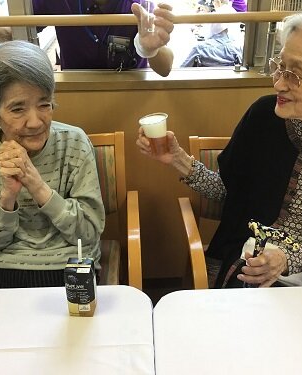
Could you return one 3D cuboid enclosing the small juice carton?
[{"bbox_3d":[-0.129,0.186,0.837,0.048,0.100,0.039,0,24,2],"label":"small juice carton"}]

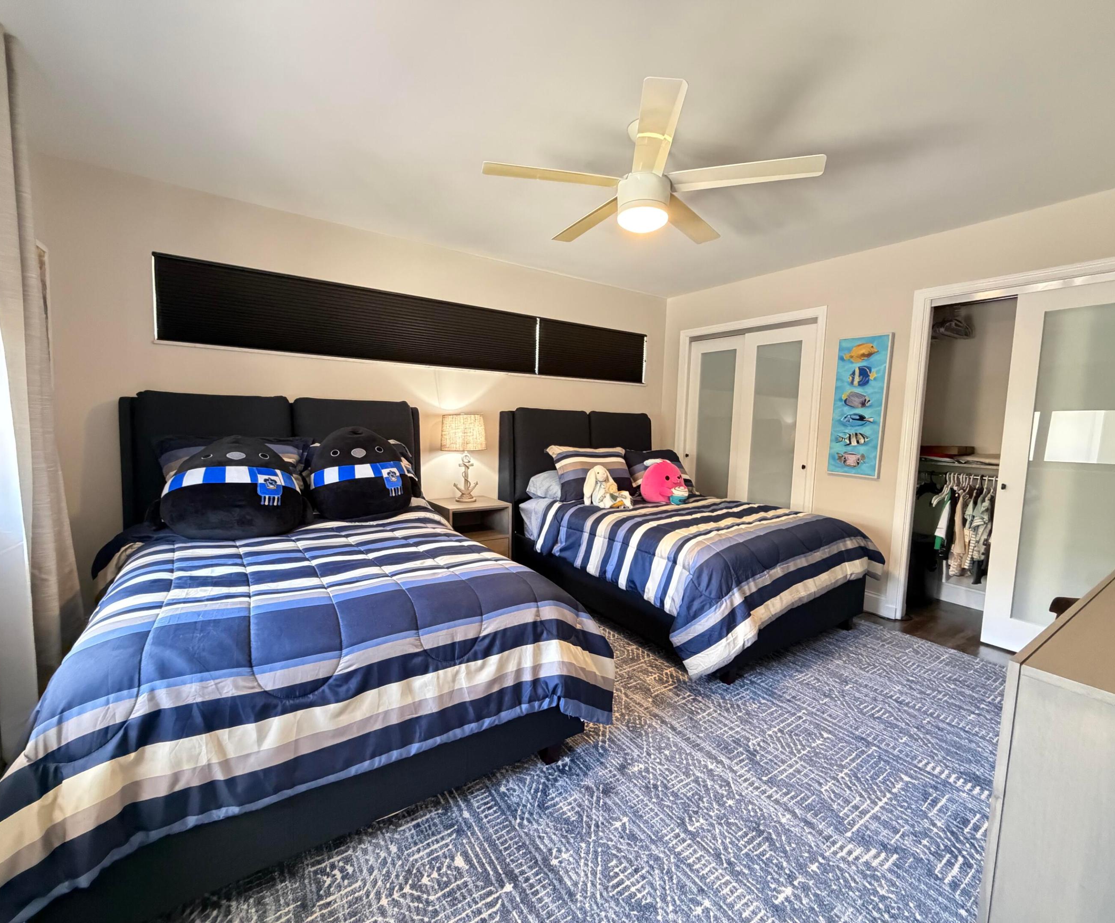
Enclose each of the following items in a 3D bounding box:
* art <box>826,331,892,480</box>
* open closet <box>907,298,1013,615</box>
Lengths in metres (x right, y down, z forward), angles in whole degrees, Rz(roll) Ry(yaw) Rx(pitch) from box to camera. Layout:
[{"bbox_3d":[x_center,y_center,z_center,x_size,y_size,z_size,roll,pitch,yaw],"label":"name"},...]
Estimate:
[{"bbox_3d":[2.063,-0.367,3.396,0.040,0.950,0.330,-1,6,-33],"label":"art"},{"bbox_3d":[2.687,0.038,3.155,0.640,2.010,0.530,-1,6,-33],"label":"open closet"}]

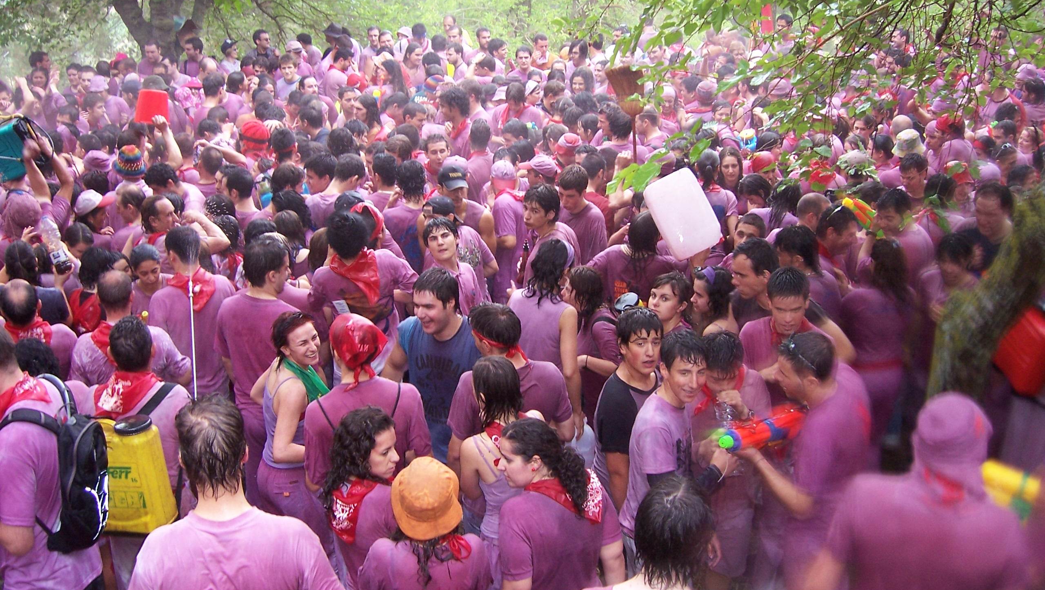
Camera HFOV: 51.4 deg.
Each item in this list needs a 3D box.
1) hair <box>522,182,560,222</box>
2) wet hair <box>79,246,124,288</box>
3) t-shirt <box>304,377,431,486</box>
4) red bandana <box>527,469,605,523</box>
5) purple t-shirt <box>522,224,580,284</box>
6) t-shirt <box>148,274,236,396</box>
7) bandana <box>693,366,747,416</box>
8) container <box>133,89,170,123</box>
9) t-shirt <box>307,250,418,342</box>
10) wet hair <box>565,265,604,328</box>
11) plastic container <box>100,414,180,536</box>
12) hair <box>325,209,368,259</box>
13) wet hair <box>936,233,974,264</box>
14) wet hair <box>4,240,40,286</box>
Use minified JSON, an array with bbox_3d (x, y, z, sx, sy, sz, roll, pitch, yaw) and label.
[{"bbox_3d":[0.095,-0.482,5.650,0.200,0.190,0.175,-13,24,-33],"label":"hair"},{"bbox_3d":[-2.045,-0.132,5.250,0.200,0.230,0.230,16,22,26],"label":"wet hair"},{"bbox_3d":[-0.598,0.579,4.200,0.490,0.640,0.290,-5,20,-12],"label":"t-shirt"},{"bbox_3d":[0.125,0.599,3.250,0.210,0.150,0.180,-13,23,-33],"label":"red bandana"},{"bbox_3d":[0.142,-0.035,5.682,0.280,0.660,0.470,-13,23,-33],"label":"purple t-shirt"},{"bbox_3d":[-1.540,0.225,5.104,0.440,0.640,0.260,-6,20,-17],"label":"t-shirt"},{"bbox_3d":[0.756,0.360,4.150,0.230,0.170,0.200,5,19,14],"label":"bandana"},{"bbox_3d":[-2.657,-1.353,7.800,0.262,0.245,0.262,0,20,0],"label":"container"},{"bbox_3d":[-0.775,0.077,5.250,0.500,0.610,0.300,-3,20,-9],"label":"t-shirt"},{"bbox_3d":[0.278,0.013,4.900,0.200,0.280,0.175,3,20,8],"label":"wet hair"},{"bbox_3d":[-1.492,0.673,4.100,0.330,0.420,0.190,2,19,7],"label":"plastic container"},{"bbox_3d":[-0.868,-0.298,5.400,0.195,0.230,0.220,-11,23,-28],"label":"hair"},{"bbox_3d":[2.148,-0.225,5.400,0.190,0.190,0.200,4,19,11],"label":"wet hair"},{"bbox_3d":[-2.288,-0.145,4.967,0.160,0.210,0.190,-4,19,-11],"label":"wet hair"}]

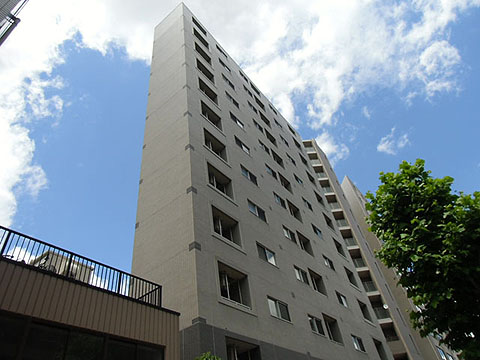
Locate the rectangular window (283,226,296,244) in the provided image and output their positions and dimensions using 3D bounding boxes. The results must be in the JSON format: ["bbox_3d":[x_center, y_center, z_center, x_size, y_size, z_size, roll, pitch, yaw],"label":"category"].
[{"bbox_3d":[3.214,3.584,21.712,0.180,0.863,1.367,-33,-48,22],"label":"rectangular window"}]

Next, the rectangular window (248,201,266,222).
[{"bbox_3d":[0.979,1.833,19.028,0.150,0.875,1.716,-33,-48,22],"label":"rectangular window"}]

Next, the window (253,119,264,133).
[{"bbox_3d":[1.591,-4.816,29.904,0.180,0.863,1.367,-33,-48,22],"label":"window"}]

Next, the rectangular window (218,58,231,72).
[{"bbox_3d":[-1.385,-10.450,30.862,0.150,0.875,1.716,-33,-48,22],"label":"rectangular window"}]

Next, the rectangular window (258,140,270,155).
[{"bbox_3d":[2.008,-2.565,27.249,0.150,0.804,1.530,-33,-48,22],"label":"rectangular window"}]

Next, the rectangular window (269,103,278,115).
[{"bbox_3d":[3.934,-7.929,38.698,0.150,0.875,1.650,-33,-48,22],"label":"rectangular window"}]

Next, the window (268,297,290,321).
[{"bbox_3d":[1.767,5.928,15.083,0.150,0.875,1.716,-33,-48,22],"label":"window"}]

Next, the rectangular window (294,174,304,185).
[{"bbox_3d":[5.496,0.189,30.877,0.150,0.847,1.650,-33,-48,22],"label":"rectangular window"}]

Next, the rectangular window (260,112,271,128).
[{"bbox_3d":[2.450,-6.008,33.438,0.250,1.451,1.553,-33,-48,22],"label":"rectangular window"}]

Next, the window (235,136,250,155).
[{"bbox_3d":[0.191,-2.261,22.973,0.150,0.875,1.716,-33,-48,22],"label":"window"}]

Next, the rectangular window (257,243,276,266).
[{"bbox_3d":[1.373,3.881,17.056,0.150,0.875,1.716,-33,-48,22],"label":"rectangular window"}]

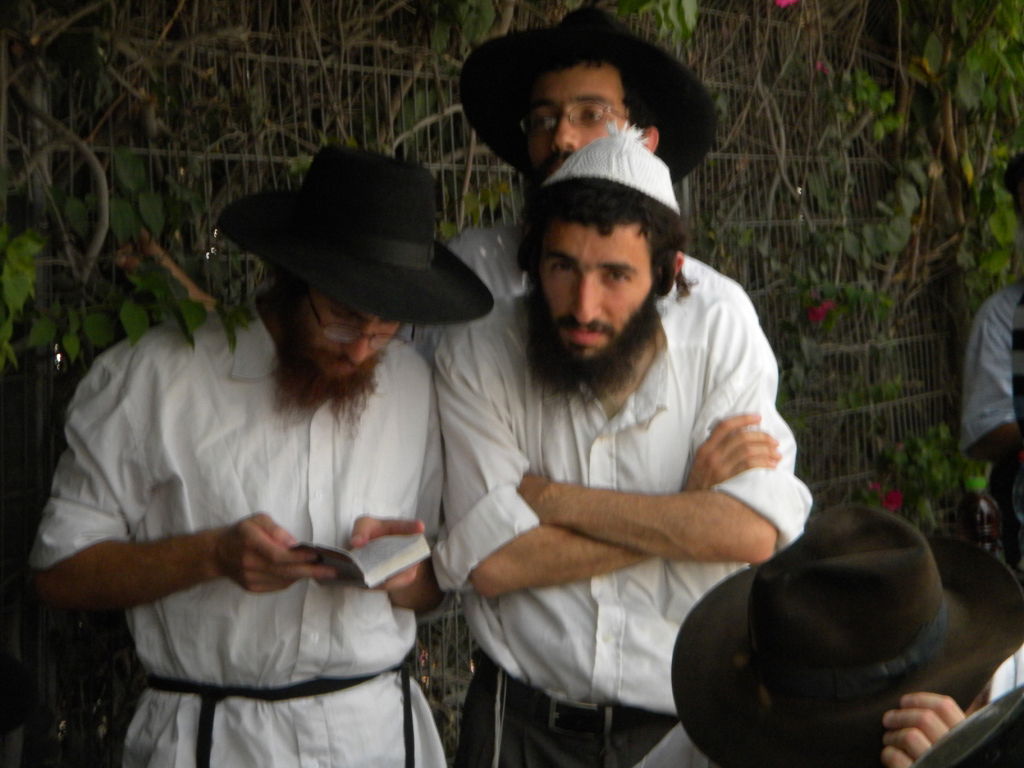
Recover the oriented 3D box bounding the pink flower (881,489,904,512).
[{"bbox_3d":[0.860,0.260,7.000,0.050,0.050,0.045,0,3,6],"label":"pink flower"}]

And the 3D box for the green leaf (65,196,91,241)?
[{"bbox_3d":[-0.588,-0.224,4.200,0.036,0.059,0.020,-1,3,-23],"label":"green leaf"}]

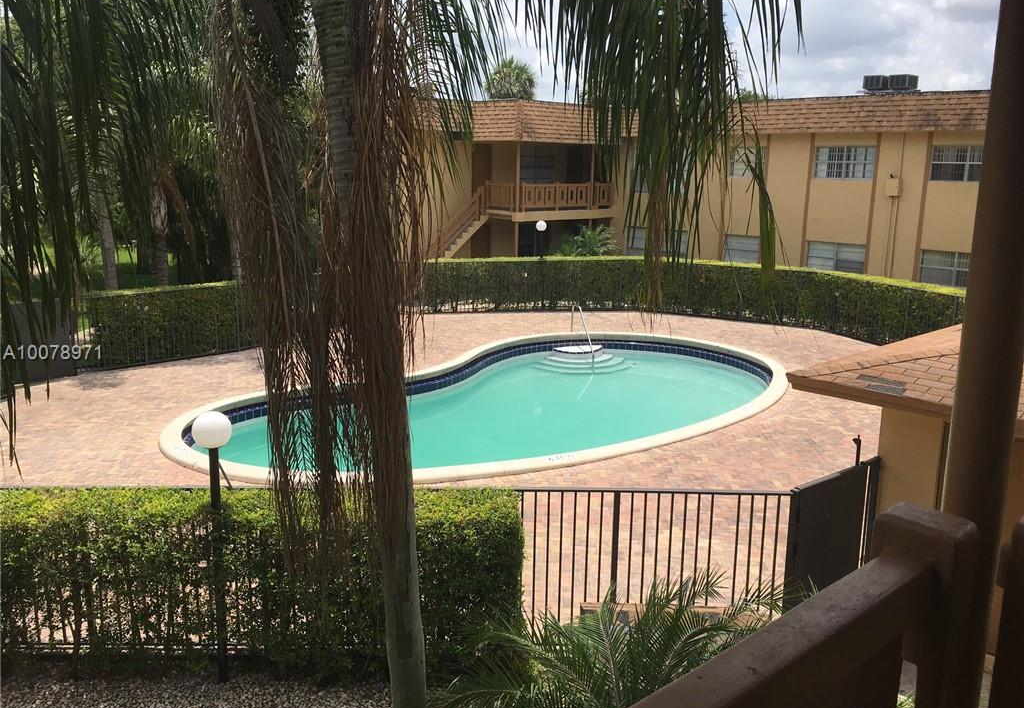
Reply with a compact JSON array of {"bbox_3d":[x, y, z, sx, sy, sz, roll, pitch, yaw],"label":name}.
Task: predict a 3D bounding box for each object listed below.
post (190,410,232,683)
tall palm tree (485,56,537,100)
[{"bbox_3d":[-2.388,1.583,6.933,0.310,2.350,0.310,1,12,0],"label":"post"},{"bbox_3d":[-0.129,-11.605,48.641,3.100,10.100,3.100,1,12,0],"label":"tall palm tree"}]

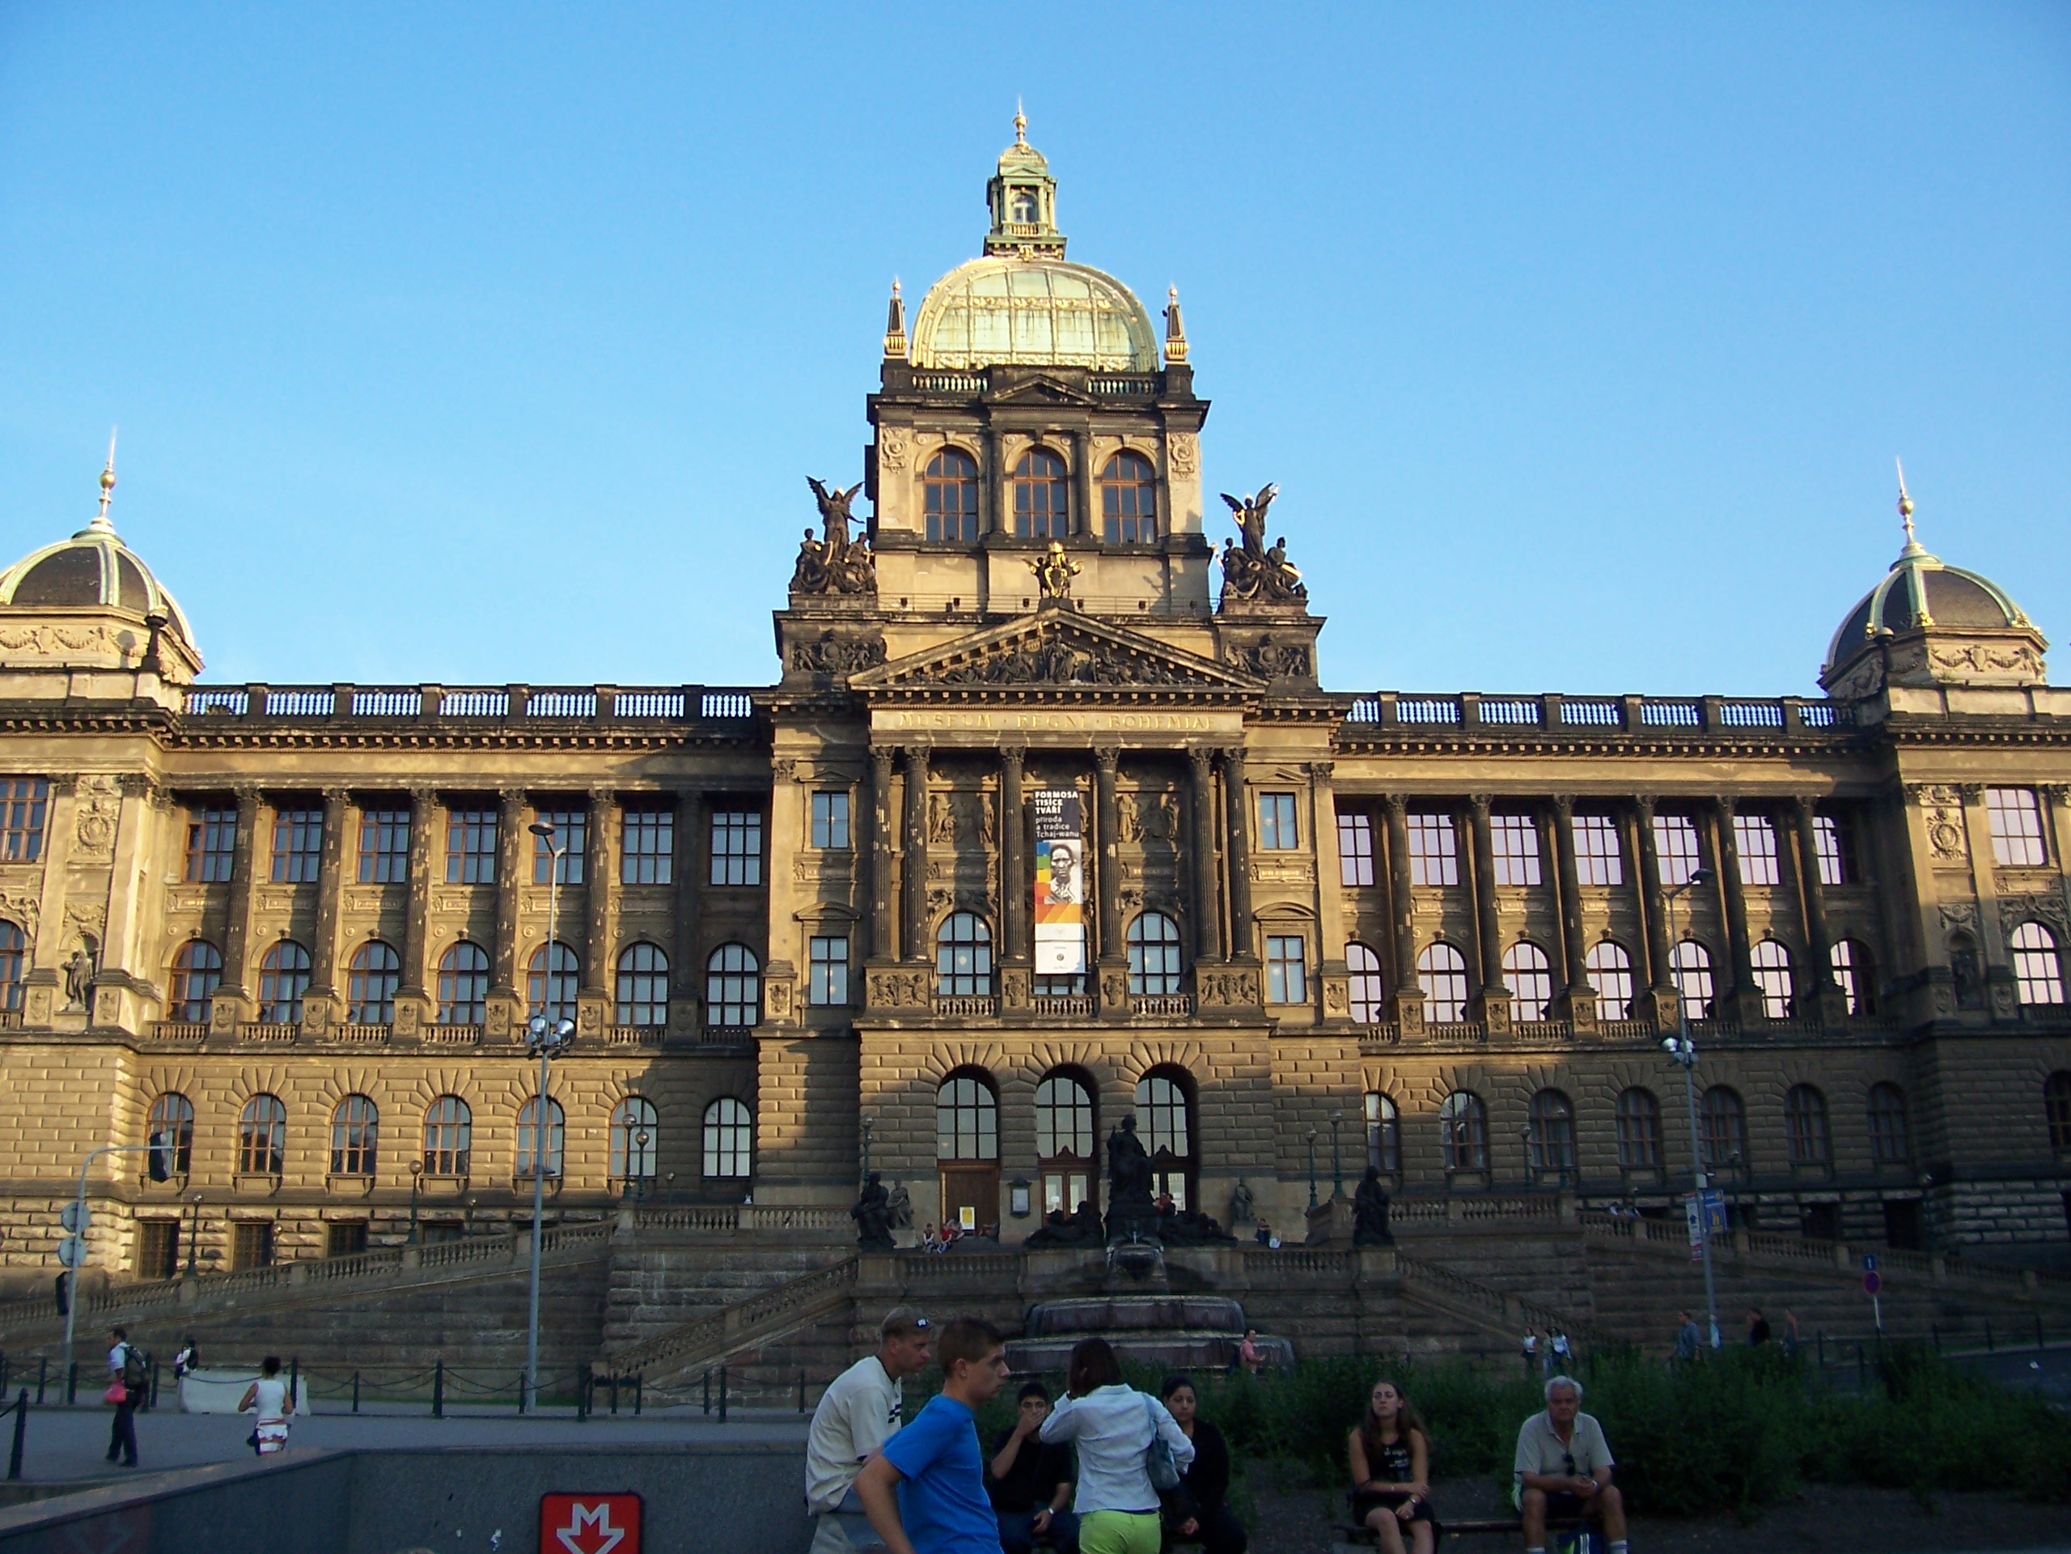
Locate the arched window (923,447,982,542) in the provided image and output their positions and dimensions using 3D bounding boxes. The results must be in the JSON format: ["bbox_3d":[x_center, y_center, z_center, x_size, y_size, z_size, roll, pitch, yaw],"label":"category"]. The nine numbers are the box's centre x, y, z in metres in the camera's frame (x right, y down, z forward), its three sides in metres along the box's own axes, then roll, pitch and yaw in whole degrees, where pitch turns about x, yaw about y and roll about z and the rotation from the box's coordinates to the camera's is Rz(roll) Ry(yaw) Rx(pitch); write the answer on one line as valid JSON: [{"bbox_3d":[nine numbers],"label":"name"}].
[{"bbox_3d":[-4.051,-13.610,98.461,2.600,4.950,0.400,0,-16,-4],"label":"arched window"}]

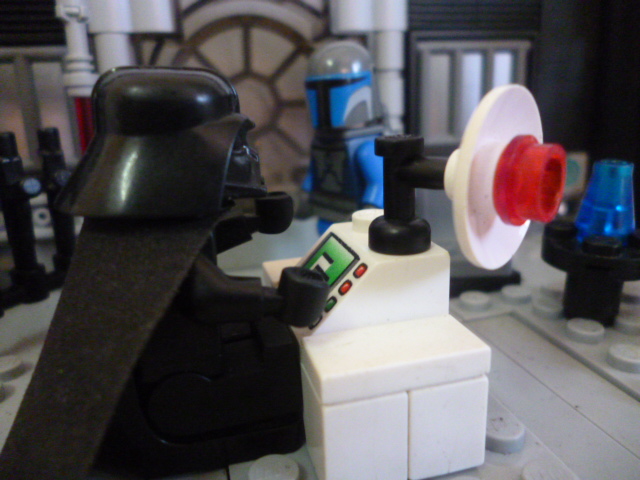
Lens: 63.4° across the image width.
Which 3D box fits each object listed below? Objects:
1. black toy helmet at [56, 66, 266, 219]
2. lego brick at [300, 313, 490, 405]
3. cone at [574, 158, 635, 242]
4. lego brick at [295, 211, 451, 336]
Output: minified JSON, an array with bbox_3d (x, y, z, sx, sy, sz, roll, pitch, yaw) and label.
[{"bbox_3d":[-0.015,-0.010,0.051,0.020,0.013,0.017,-6,16,-13],"label":"black toy helmet"},{"bbox_3d":[0.007,0.011,0.049,0.016,0.003,0.008,-6,16,-13],"label":"lego brick"},{"bbox_3d":[0.044,-0.006,0.079,0.008,0.011,0.008,-6,16,-13],"label":"cone"},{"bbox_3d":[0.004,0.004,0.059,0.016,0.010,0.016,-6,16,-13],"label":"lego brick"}]

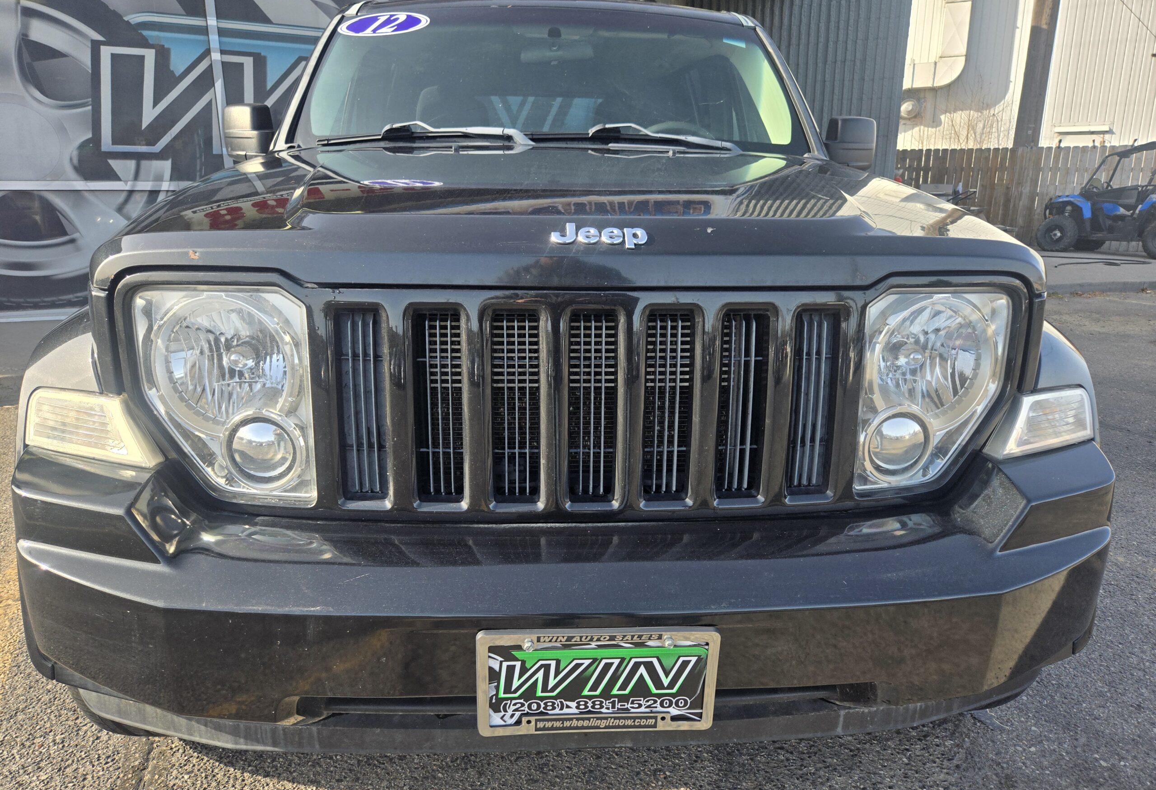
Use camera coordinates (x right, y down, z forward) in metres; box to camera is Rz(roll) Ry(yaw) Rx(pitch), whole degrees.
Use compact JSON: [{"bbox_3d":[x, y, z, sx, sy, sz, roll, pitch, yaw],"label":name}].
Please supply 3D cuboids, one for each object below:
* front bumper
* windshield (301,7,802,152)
[{"bbox_3d":[0.014,0.274,1.201,1.750,0.400,0.430,0,15,-4],"label":"front bumper"},{"bbox_3d":[-0.062,-0.985,2.364,1.470,0.660,0.190,0,-30,-4],"label":"windshield"}]

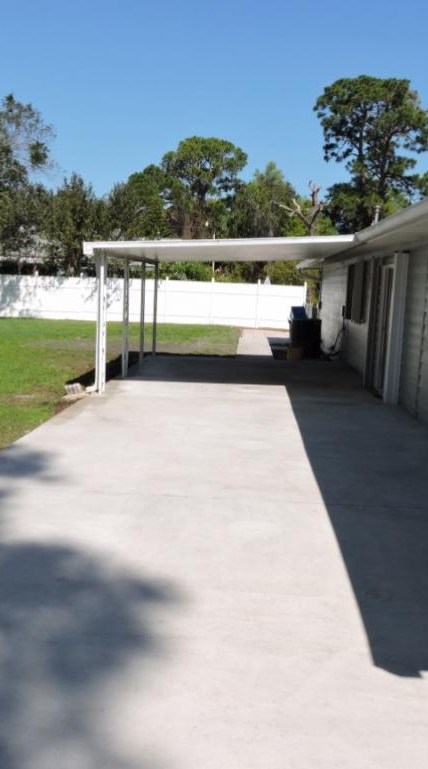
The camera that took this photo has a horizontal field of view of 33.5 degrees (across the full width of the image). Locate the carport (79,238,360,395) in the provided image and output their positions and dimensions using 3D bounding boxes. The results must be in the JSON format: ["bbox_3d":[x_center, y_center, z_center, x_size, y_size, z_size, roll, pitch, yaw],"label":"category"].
[{"bbox_3d":[0.191,-1.394,13.340,3.800,2.430,6.500,3,8,3],"label":"carport"}]

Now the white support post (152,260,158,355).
[{"bbox_3d":[-1.336,-1.768,16.498,0.080,2.200,0.080,3,8,3],"label":"white support post"}]

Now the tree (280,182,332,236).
[{"bbox_3d":[4.395,-6.473,35.279,2.600,6.924,2.400,3,8,3],"label":"tree"}]

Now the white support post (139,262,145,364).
[{"bbox_3d":[-1.449,-1.446,14.274,0.080,2.150,0.080,3,8,3],"label":"white support post"}]

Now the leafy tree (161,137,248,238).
[{"bbox_3d":[-0.915,-11.492,51.037,6.300,12.203,6.200,3,8,3],"label":"leafy tree"}]

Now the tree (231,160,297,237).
[{"bbox_3d":[2.652,-8.310,41.182,4.000,8.838,4.000,3,8,3],"label":"tree"}]

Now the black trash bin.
[{"bbox_3d":[2.265,-1.281,17.696,0.730,1.200,0.750,3,8,3],"label":"black trash bin"}]

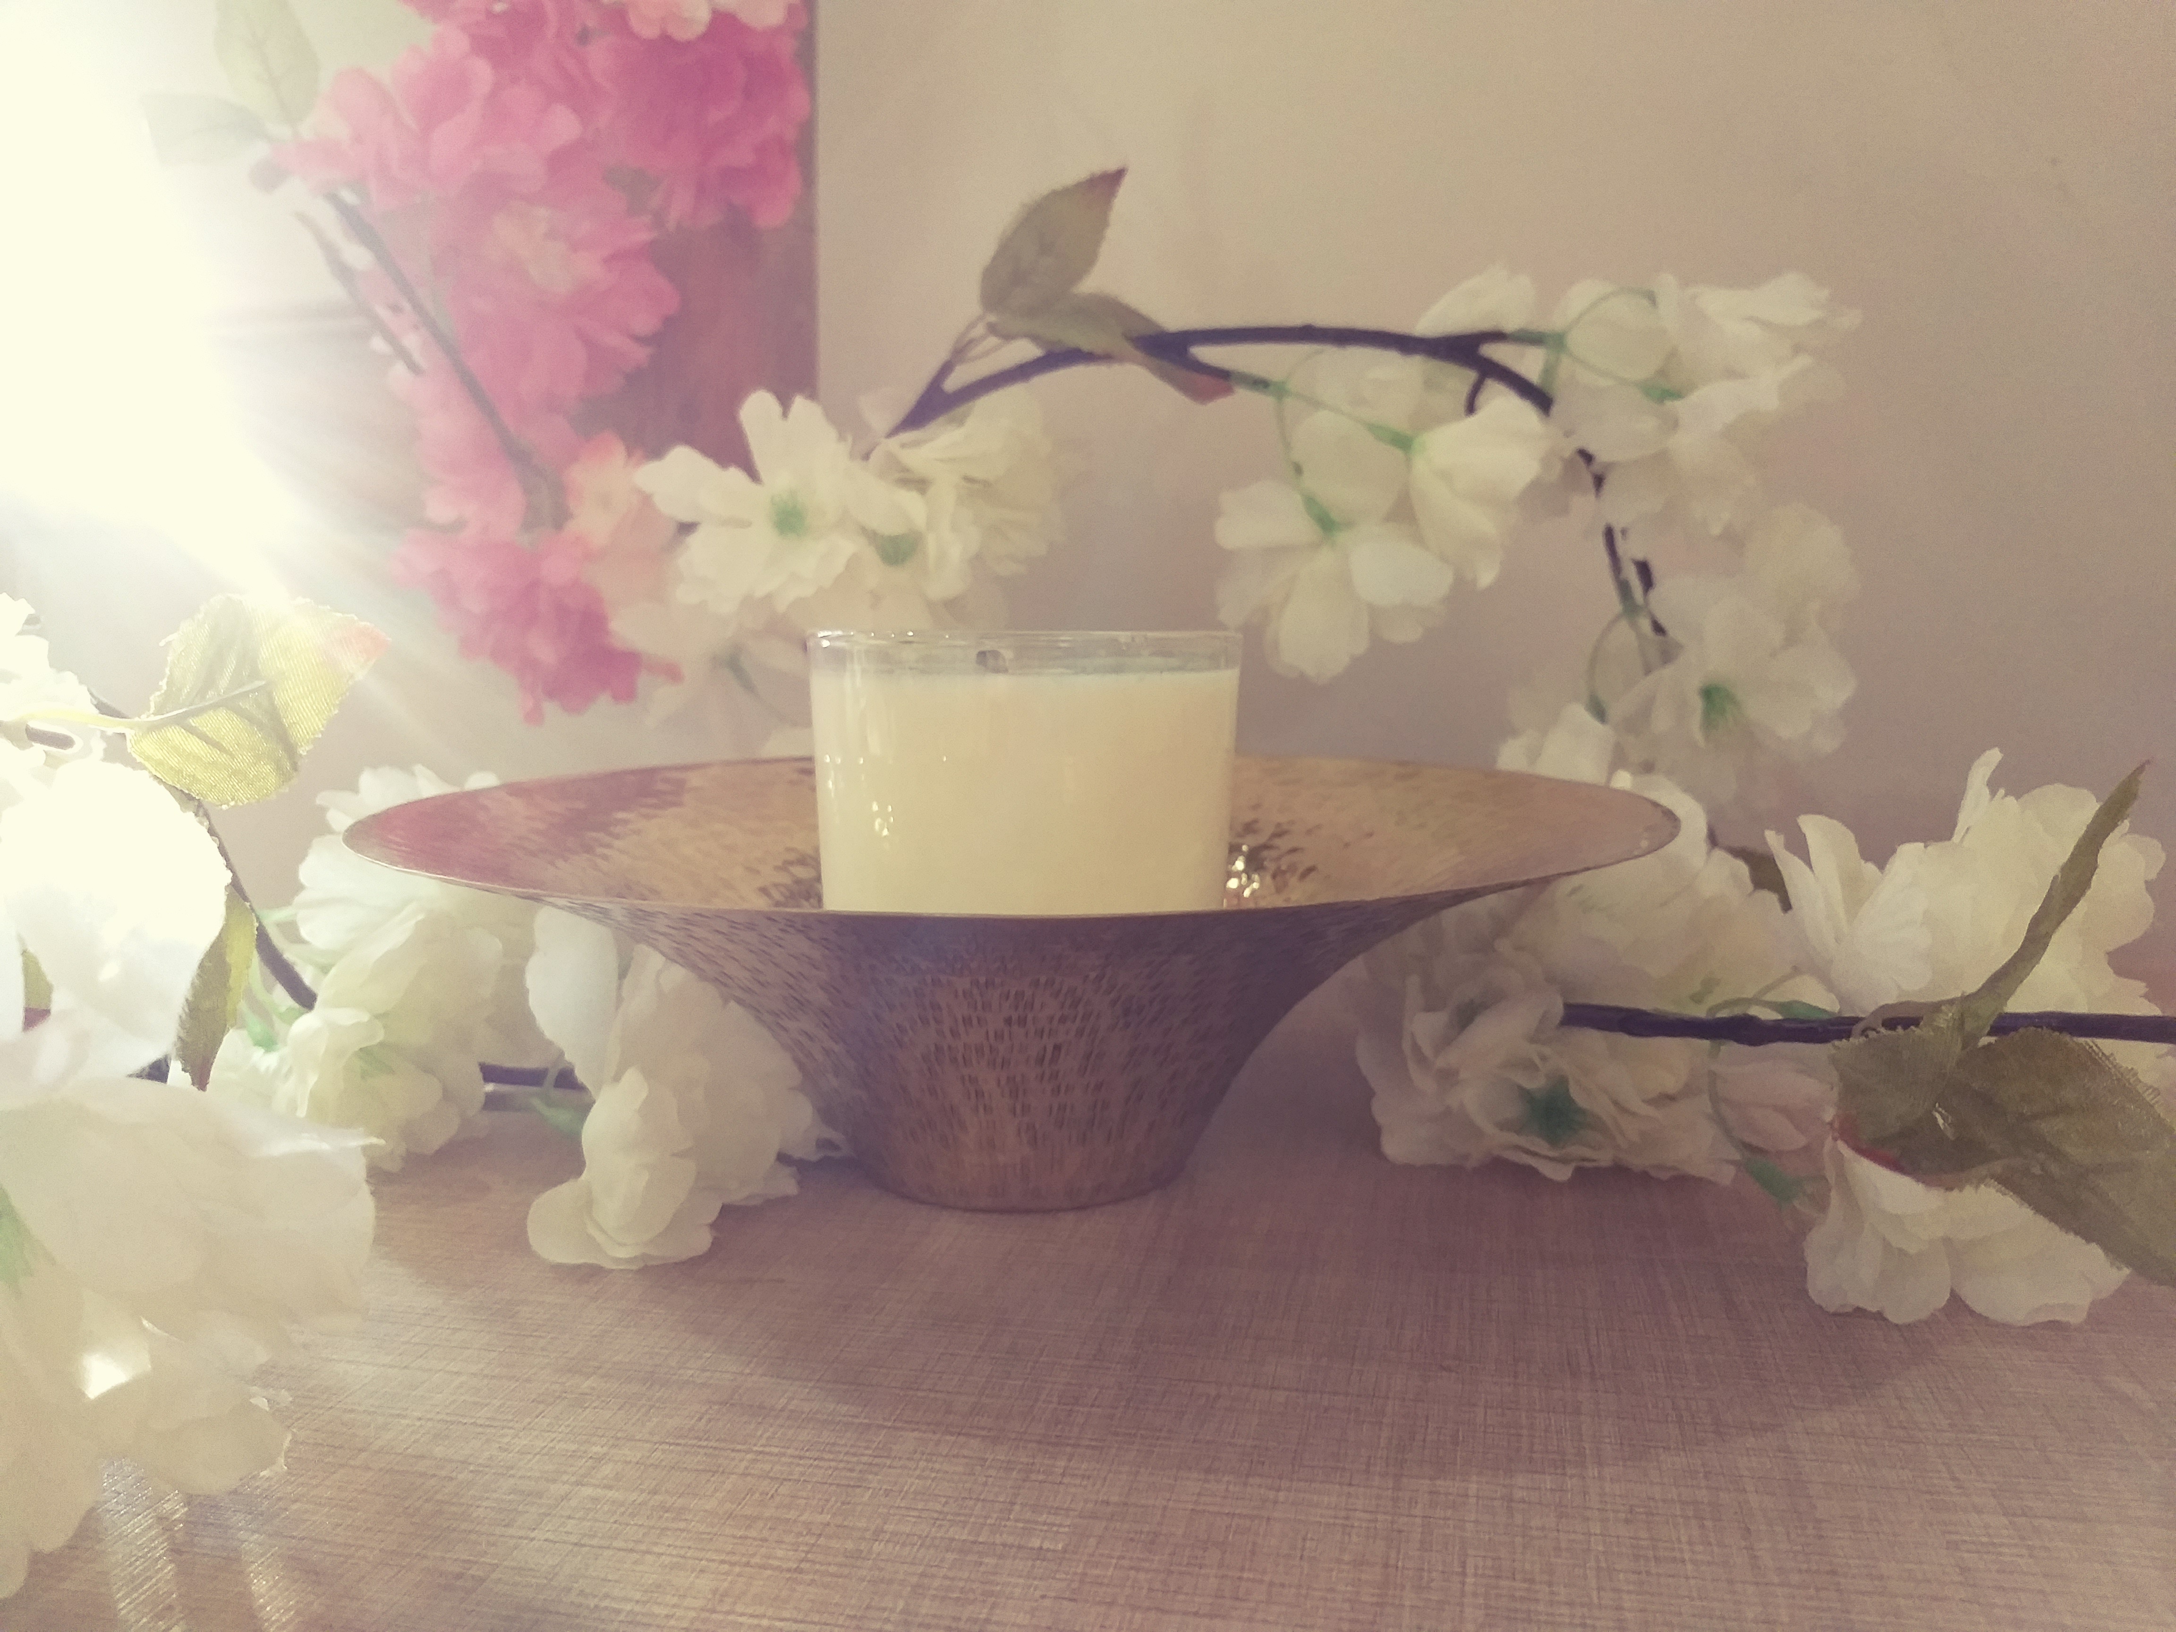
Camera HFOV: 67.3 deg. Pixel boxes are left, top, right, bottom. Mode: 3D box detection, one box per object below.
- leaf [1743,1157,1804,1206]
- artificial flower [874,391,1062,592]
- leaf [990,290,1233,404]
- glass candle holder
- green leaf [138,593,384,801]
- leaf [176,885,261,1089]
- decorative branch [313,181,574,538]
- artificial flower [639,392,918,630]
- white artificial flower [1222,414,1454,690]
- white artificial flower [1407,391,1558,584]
[{"bbox_3d":[0.114,0.060,0.270,0.010,0.008,0.008,-6,9,-43],"label":"leaf"},{"bbox_3d":[-0.029,-0.078,0.390,0.049,0.050,0.043,1,6,9],"label":"artificial flower"},{"bbox_3d":[0.006,-0.109,0.380,0.057,0.022,0.017,21,0,0],"label":"leaf"},{"bbox_3d":[-0.012,0.006,0.303,0.078,0.079,0.078,0,7,0],"label":"glass candle holder"},{"bbox_3d":[-0.142,-0.020,0.280,0.046,0.033,0.014,-25,0,-6],"label":"green leaf"},{"bbox_3d":[-0.149,0.029,0.280,0.011,0.033,0.013,12,6,-16],"label":"leaf"},{"bbox_3d":[-0.190,-0.134,0.480,0.018,0.120,0.018,-34,0,0],"label":"decorative branch"},{"bbox_3d":[-0.070,-0.069,0.370,0.060,0.051,0.038,1,7,6],"label":"artificial flower"},{"bbox_3d":[0.058,-0.063,0.380,0.056,0.061,0.046,0,6,6],"label":"white artificial flower"},{"bbox_3d":[0.089,-0.074,0.370,0.036,0.042,0.033,5,9,37],"label":"white artificial flower"}]

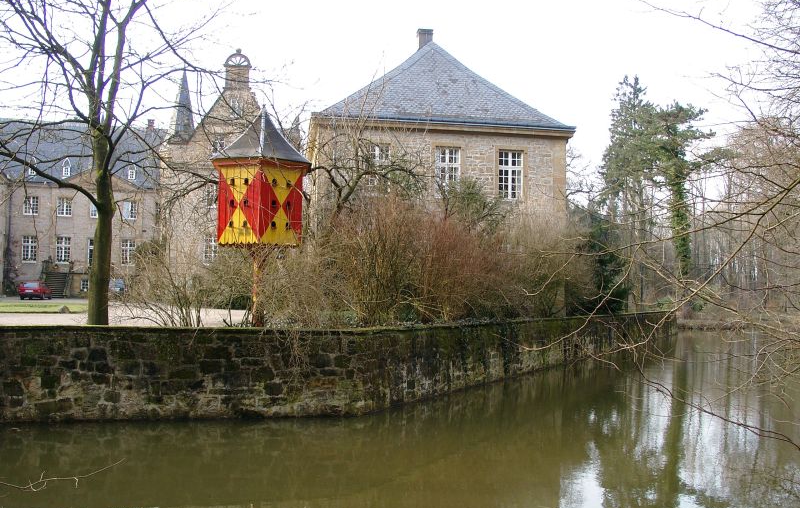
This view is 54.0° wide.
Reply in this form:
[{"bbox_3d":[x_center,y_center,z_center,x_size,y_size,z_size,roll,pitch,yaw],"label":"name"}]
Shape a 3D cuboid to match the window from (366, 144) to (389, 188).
[{"bbox_3d":[-0.919,-3.552,32.835,1.100,2.130,0.160,2,-3,-11],"label":"window"}]

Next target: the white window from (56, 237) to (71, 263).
[{"bbox_3d":[-26.893,-0.336,62.800,1.060,2.100,0.160,2,-3,-18],"label":"white window"}]

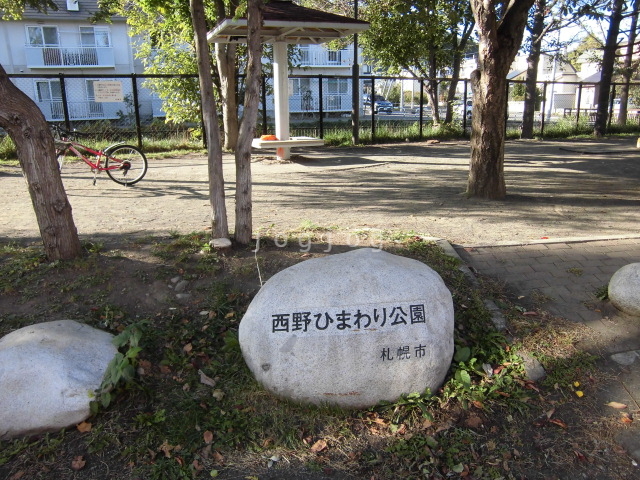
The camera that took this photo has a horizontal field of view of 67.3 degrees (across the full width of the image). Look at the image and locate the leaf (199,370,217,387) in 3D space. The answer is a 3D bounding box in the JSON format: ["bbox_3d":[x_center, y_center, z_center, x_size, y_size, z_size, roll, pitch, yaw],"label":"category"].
[{"bbox_3d":[-0.597,0.738,2.552,0.065,0.030,0.115,-10,19,-31],"label":"leaf"}]

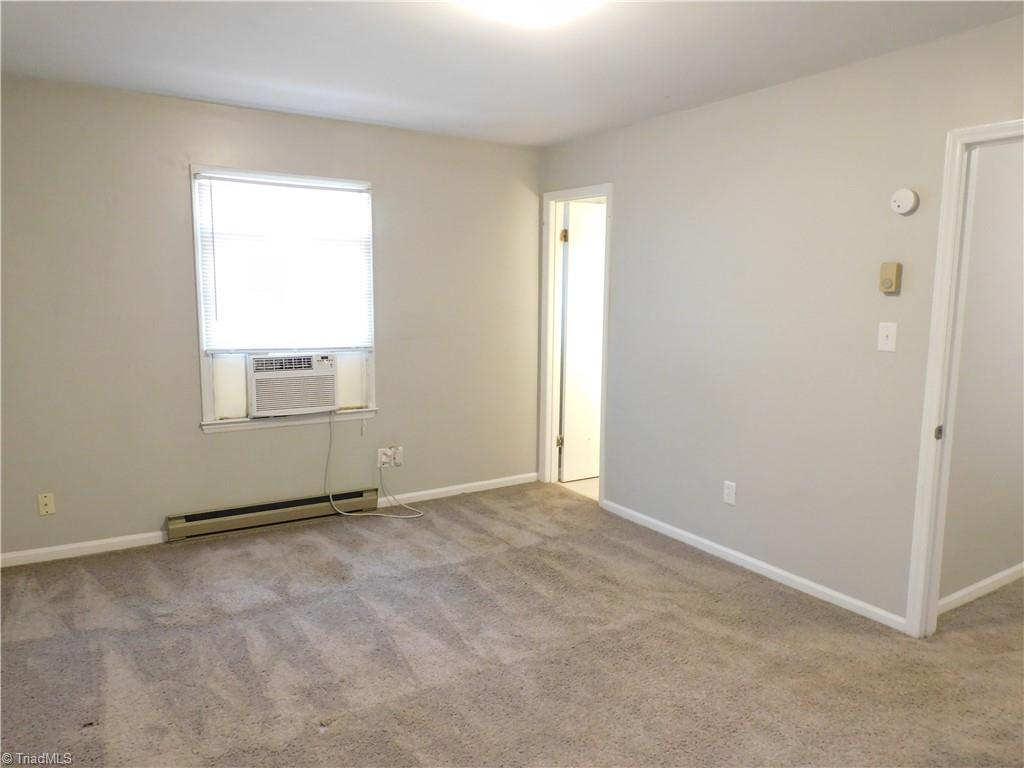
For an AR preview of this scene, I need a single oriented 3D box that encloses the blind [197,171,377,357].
[{"bbox_3d":[-1.300,-0.689,4.184,1.015,1.007,0.043,-4,9,-32],"label":"blind"}]

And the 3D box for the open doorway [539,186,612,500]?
[{"bbox_3d":[0.467,-0.260,4.911,0.130,2.105,0.741,-4,9,-32],"label":"open doorway"}]

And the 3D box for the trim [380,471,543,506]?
[{"bbox_3d":[-0.349,0.745,5.011,1.285,0.067,0.016,-4,9,-32],"label":"trim"}]

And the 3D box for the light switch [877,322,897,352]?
[{"bbox_3d":[1.600,-0.200,3.024,0.012,0.118,0.074,-4,9,-32],"label":"light switch"}]

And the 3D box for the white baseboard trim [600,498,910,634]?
[{"bbox_3d":[1.142,0.910,3.870,0.016,0.067,2.040,-4,9,-32],"label":"white baseboard trim"}]

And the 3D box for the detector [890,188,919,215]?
[{"bbox_3d":[1.616,-0.748,2.912,0.040,0.102,0.102,-4,9,-32],"label":"detector"}]

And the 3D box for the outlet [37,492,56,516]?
[{"bbox_3d":[-2.408,0.623,3.679,0.068,0.114,0.009,-4,9,-32],"label":"outlet"}]

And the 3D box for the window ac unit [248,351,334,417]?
[{"bbox_3d":[-1.417,-0.029,4.437,0.514,0.375,0.430,-4,9,-32],"label":"window ac unit"}]

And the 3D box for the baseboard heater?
[{"bbox_3d":[-1.407,0.783,4.307,1.237,0.138,0.067,-4,9,-32],"label":"baseboard heater"}]

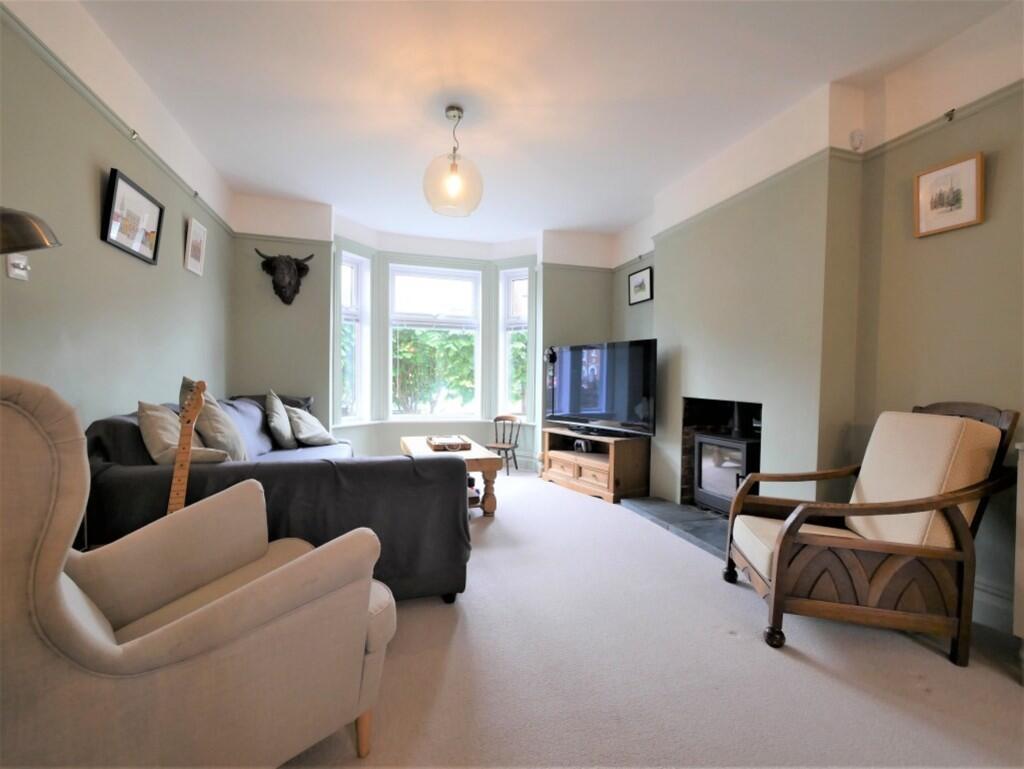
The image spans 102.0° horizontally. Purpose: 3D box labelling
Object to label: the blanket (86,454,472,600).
[{"bbox_3d":[-0.949,0.639,1.815,1.514,0.669,0.247,0,1,-14],"label":"blanket"}]

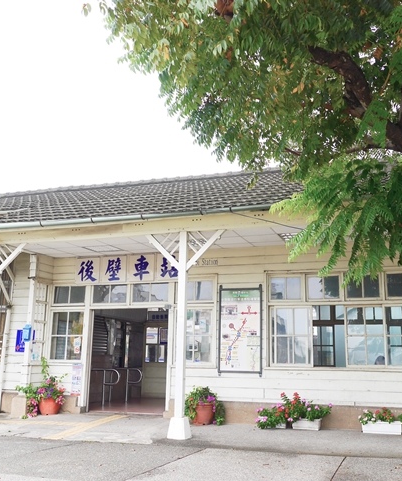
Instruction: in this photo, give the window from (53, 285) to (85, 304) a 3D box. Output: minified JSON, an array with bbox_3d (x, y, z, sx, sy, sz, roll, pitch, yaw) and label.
[{"bbox_3d":[-2.806,1.179,11.824,0.780,0.437,0.070,-3,-13,17],"label":"window"}]

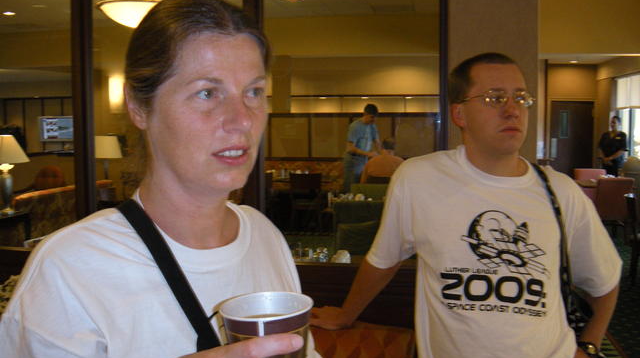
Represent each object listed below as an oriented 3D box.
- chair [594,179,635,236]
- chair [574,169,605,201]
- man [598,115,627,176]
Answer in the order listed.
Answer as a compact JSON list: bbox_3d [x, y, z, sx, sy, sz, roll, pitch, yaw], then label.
[{"bbox_3d":[3.780,0.423,8.297,0.460,0.880,0.550,2,5,22],"label":"chair"},{"bbox_3d":[4.104,0.306,9.766,0.460,0.880,0.550,1,5,18],"label":"chair"},{"bbox_3d":[5.292,-0.273,11.715,0.480,1.726,0.320,4,6,38],"label":"man"}]

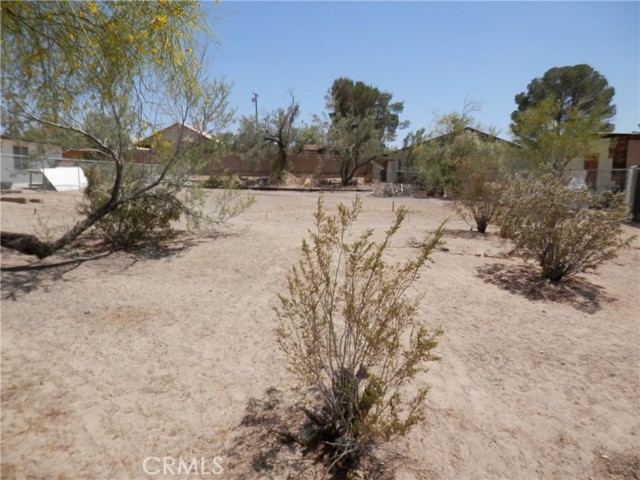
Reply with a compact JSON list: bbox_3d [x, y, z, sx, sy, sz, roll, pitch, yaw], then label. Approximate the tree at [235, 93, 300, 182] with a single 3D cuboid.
[{"bbox_3d":[-2.951,-5.765,25.980,3.612,5.086,3.432,-1,9,-6],"label":"tree"}]

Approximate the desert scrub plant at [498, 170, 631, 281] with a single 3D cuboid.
[{"bbox_3d":[2.932,-0.174,5.543,1.371,1.304,1.303,5,10,28],"label":"desert scrub plant"}]

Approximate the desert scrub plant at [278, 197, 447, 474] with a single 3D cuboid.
[{"bbox_3d":[0.195,0.426,2.279,0.818,1.277,0.777,1,9,5],"label":"desert scrub plant"}]

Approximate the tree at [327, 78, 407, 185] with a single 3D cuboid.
[{"bbox_3d":[2.466,-5.706,24.511,4.137,5.489,3.930,1,9,6],"label":"tree"}]

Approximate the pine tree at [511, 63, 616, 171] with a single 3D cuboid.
[{"bbox_3d":[17.083,-8.385,32.426,6.448,7.506,6.125,4,10,27],"label":"pine tree"}]

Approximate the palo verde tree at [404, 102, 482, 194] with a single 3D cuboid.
[{"bbox_3d":[4.687,-3.427,17.543,2.803,3.466,2.663,2,9,15],"label":"palo verde tree"}]

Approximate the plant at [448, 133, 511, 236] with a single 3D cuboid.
[{"bbox_3d":[3.124,-1.139,9.053,1.198,1.963,1.138,3,9,19],"label":"plant"}]

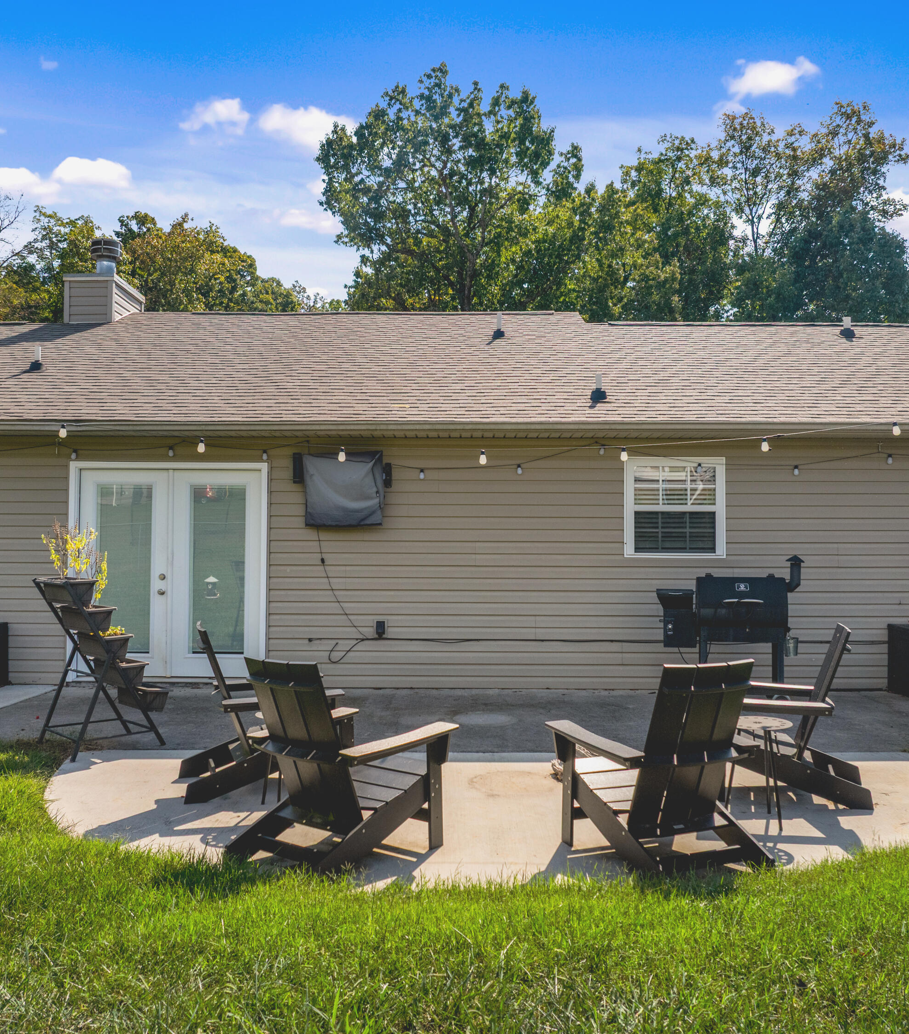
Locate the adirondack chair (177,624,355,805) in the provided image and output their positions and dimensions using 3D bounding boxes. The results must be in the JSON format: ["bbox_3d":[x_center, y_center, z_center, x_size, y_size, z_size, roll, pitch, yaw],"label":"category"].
[{"bbox_3d":[-1.178,1.127,5.774,0.893,0.965,0.789,1,-2,-19],"label":"adirondack chair"}]

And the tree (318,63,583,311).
[{"bbox_3d":[-0.156,-7.088,35.243,9.700,19.550,9.300,0,-2,1],"label":"tree"}]

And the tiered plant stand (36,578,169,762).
[{"bbox_3d":[-2.459,1.004,6.667,0.690,1.163,0.660,2,-2,-41],"label":"tiered plant stand"}]

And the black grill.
[{"bbox_3d":[2.330,0.989,8.114,1.260,1.295,0.580,0,-2,0],"label":"black grill"}]

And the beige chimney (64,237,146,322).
[{"bbox_3d":[-4.750,-3.131,13.061,0.674,1.248,1.181,0,-2,1],"label":"beige chimney"}]

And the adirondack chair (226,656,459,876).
[{"bbox_3d":[-0.564,1.111,4.523,0.789,0.965,0.893,-1,-2,38],"label":"adirondack chair"}]

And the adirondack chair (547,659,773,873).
[{"bbox_3d":[0.980,1.110,4.441,0.789,0.965,0.893,1,-2,-22],"label":"adirondack chair"}]

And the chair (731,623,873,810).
[{"bbox_3d":[1.943,1.124,5.636,0.893,0.965,0.789,0,-2,16],"label":"chair"}]

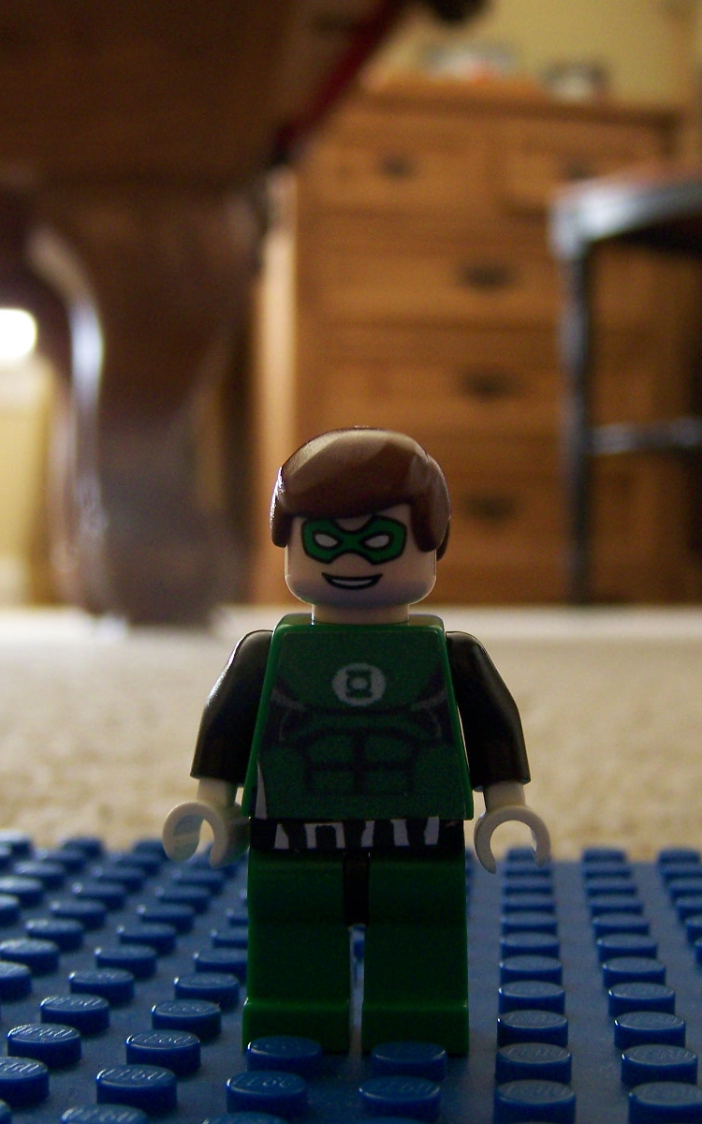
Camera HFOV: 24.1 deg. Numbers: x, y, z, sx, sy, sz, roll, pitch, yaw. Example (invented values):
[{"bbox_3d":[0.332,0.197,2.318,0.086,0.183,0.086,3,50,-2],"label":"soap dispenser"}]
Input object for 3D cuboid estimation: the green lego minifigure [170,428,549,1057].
[{"bbox_3d":[0.001,0.012,0.115,0.026,0.043,0.013,1,-1,5],"label":"green lego minifigure"}]

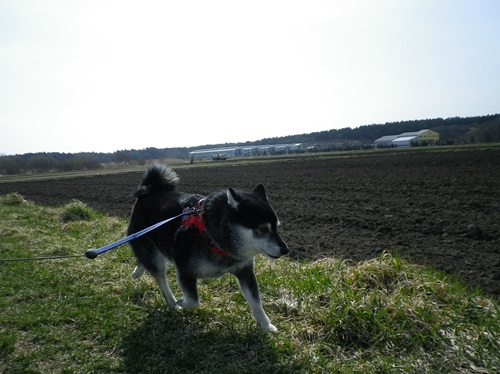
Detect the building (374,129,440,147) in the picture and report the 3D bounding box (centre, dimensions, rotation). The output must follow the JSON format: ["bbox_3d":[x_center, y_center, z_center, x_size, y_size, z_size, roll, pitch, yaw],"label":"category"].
[{"bbox_3d":[64.121,-20.217,165.000,13.000,7.000,26.000,-5,5,-16],"label":"building"}]

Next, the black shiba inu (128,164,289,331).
[{"bbox_3d":[-0.167,0.203,1.450,0.660,0.520,0.250,0,6,37],"label":"black shiba inu"}]

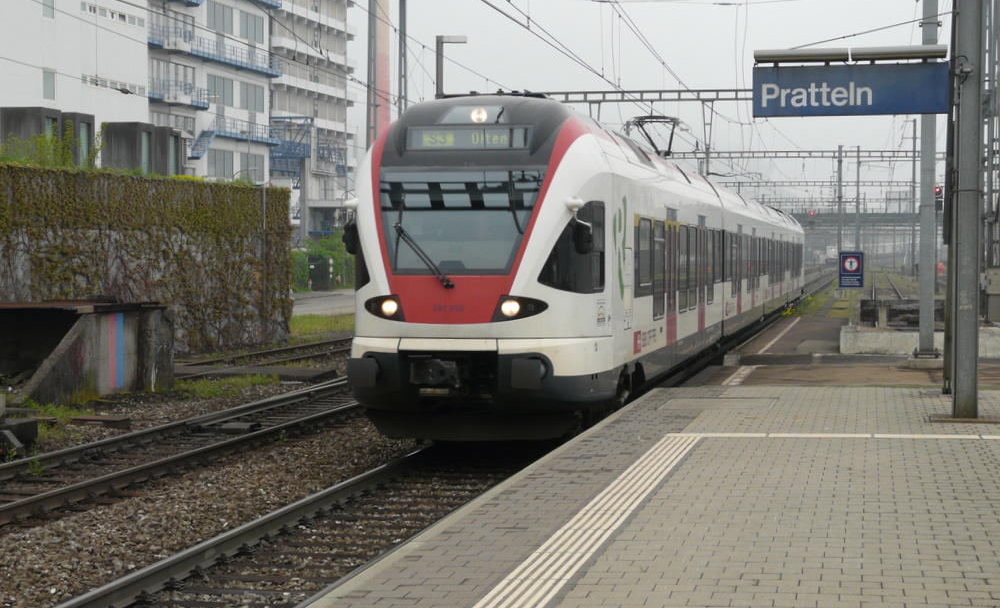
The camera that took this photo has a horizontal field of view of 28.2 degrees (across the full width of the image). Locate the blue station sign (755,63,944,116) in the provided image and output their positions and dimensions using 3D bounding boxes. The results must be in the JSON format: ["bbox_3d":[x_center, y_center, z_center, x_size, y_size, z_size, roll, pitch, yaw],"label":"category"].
[{"bbox_3d":[3.807,-2.330,21.683,2.094,0.553,0.100,1,2,14],"label":"blue station sign"}]

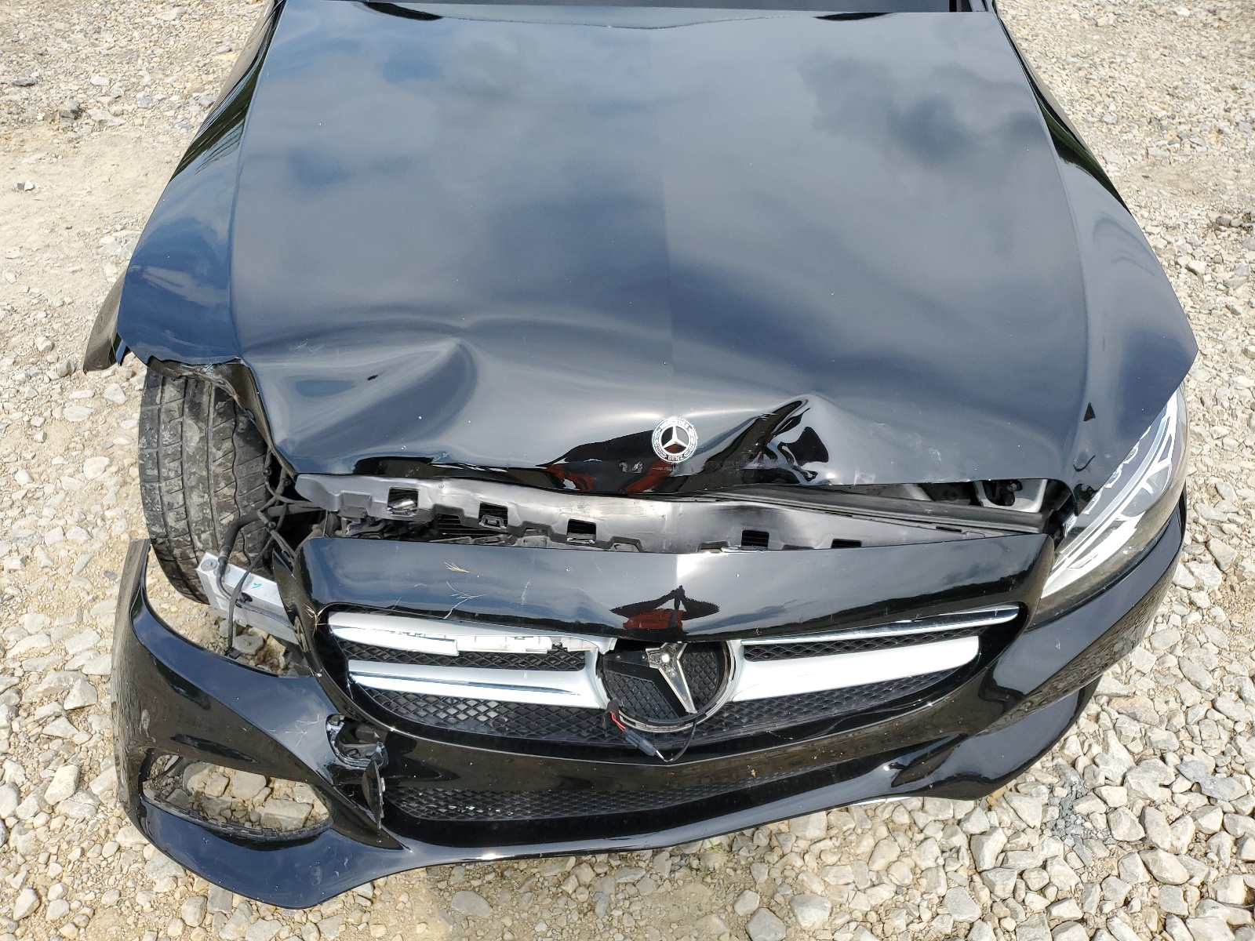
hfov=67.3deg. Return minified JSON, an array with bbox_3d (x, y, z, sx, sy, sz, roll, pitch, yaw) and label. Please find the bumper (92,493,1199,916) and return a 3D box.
[{"bbox_3d":[0.030,0.267,1.452,1.800,0.570,0.550,-3,42,-3],"label":"bumper"}]

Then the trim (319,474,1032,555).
[{"bbox_3d":[0.063,0.059,1.280,1.000,0.100,0.130,1,42,1],"label":"trim"}]

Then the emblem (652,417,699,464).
[{"bbox_3d":[0.059,-0.038,1.180,0.057,0.057,0.008,0,3,3],"label":"emblem"}]

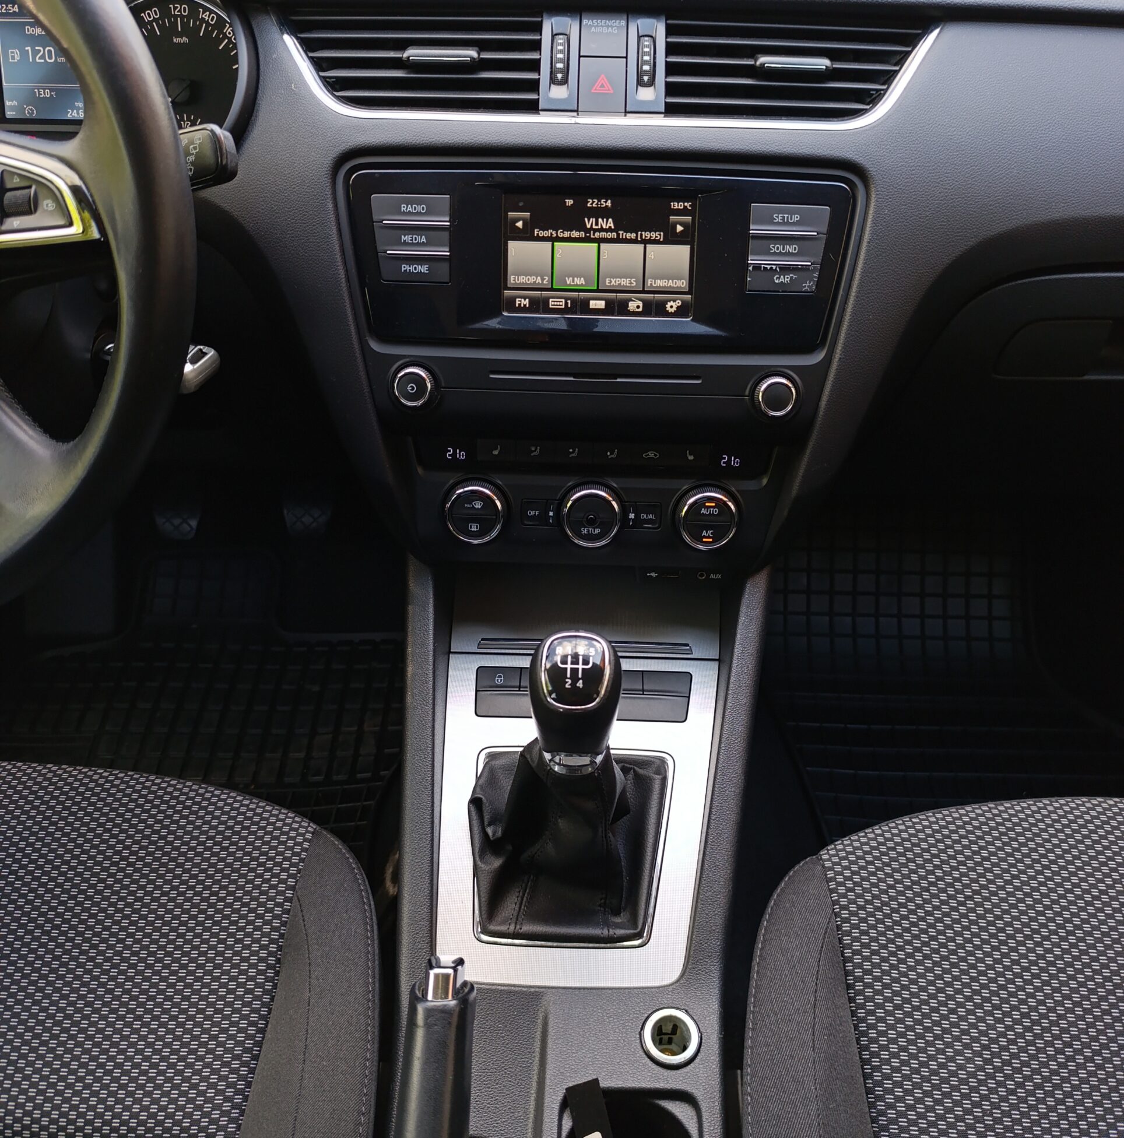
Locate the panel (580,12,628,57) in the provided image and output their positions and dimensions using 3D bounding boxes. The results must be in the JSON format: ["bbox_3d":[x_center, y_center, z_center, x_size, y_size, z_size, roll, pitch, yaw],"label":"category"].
[{"bbox_3d":[0.025,-0.318,0.590,0.028,0.025,0.010,1,-2,0],"label":"panel"}]

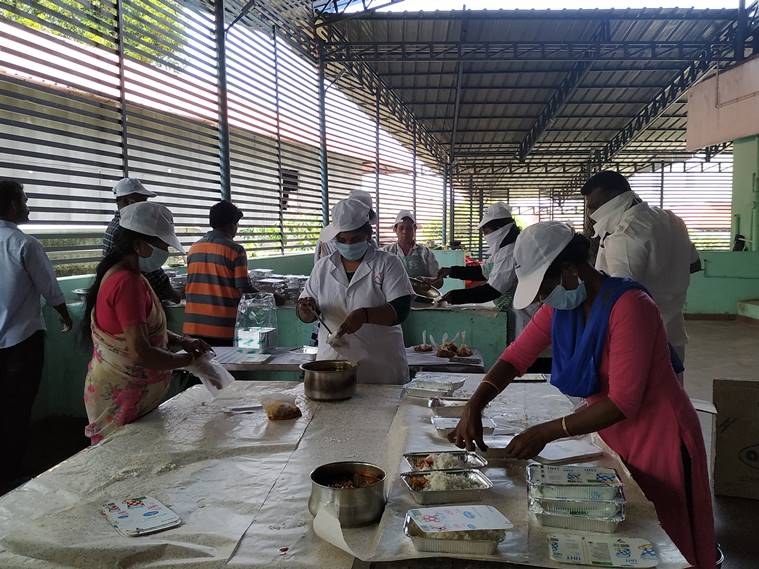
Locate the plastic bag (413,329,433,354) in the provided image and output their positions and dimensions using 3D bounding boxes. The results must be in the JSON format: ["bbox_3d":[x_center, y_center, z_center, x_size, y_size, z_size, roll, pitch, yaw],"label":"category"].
[{"bbox_3d":[0.242,0.313,2.888,0.095,0.120,0.090,0,6,0],"label":"plastic bag"}]

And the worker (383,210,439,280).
[{"bbox_3d":[0.222,0.256,3.747,0.480,1.569,0.400,0,6,0],"label":"worker"}]

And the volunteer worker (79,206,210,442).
[{"bbox_3d":[-0.802,0.481,1.860,0.460,1.522,0.430,-2,6,-16],"label":"volunteer worker"}]

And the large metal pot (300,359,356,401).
[{"bbox_3d":[-0.206,0.389,2.122,0.220,0.120,0.220,0,6,0],"label":"large metal pot"}]

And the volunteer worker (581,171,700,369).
[{"bbox_3d":[1.266,0.306,2.596,0.520,1.700,0.420,-4,7,-32],"label":"volunteer worker"}]

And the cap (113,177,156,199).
[{"bbox_3d":[-1.398,-0.555,3.008,0.260,0.130,0.180,-3,7,-28],"label":"cap"}]

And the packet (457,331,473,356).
[{"bbox_3d":[0.456,0.315,2.808,0.090,0.130,0.090,0,6,0],"label":"packet"}]

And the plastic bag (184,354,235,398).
[{"bbox_3d":[-0.600,0.322,1.863,0.100,0.140,0.160,3,7,30],"label":"plastic bag"}]

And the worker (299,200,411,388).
[{"bbox_3d":[-0.098,0.409,2.325,0.480,1.563,0.420,2,6,18],"label":"worker"}]

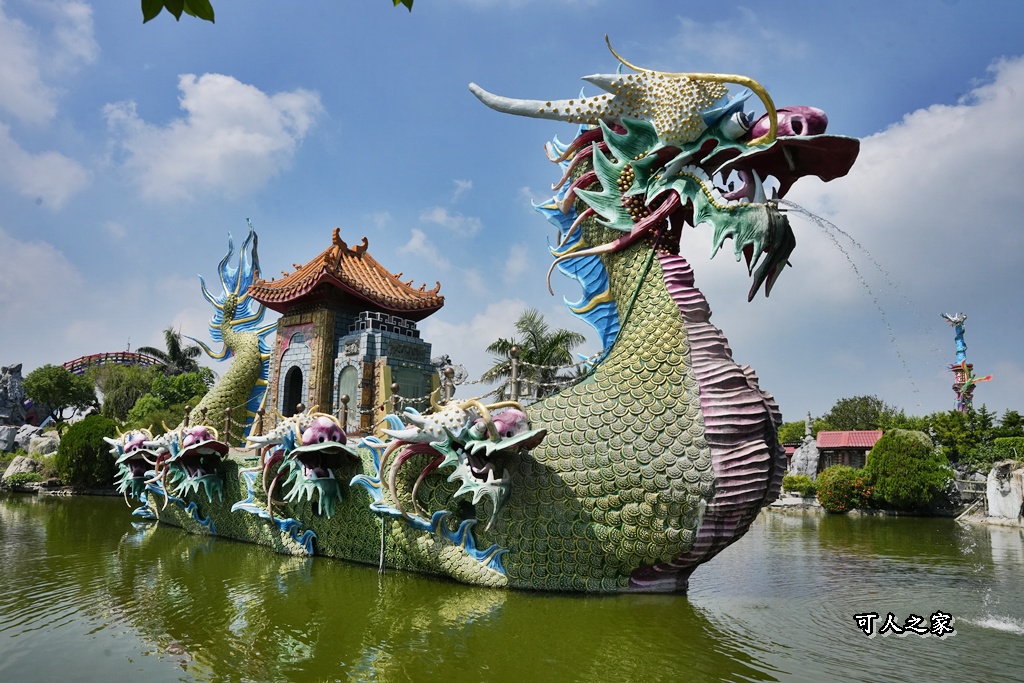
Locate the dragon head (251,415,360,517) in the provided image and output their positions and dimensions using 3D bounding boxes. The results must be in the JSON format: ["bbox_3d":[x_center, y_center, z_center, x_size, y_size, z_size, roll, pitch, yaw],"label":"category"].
[{"bbox_3d":[-4.304,2.539,14.682,1.600,2.150,2.100,9,-13,-42],"label":"dragon head"}]

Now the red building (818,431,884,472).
[{"bbox_3d":[16.800,5.918,35.511,3.400,2.884,2.600,-4,-11,25],"label":"red building"}]

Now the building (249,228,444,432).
[{"bbox_3d":[-4.350,-0.060,18.725,4.200,5.600,4.000,-7,-12,37],"label":"building"}]

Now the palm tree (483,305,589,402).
[{"bbox_3d":[1.247,2.996,39.051,5.600,9.832,5.600,0,-10,0],"label":"palm tree"}]

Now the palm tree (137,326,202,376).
[{"bbox_3d":[-25.348,4.453,51.990,4.700,11.300,4.700,5,-11,-26],"label":"palm tree"}]

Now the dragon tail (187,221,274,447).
[{"bbox_3d":[-8.550,0.057,21.799,2.500,6.900,1.600,-7,-12,37],"label":"dragon tail"}]

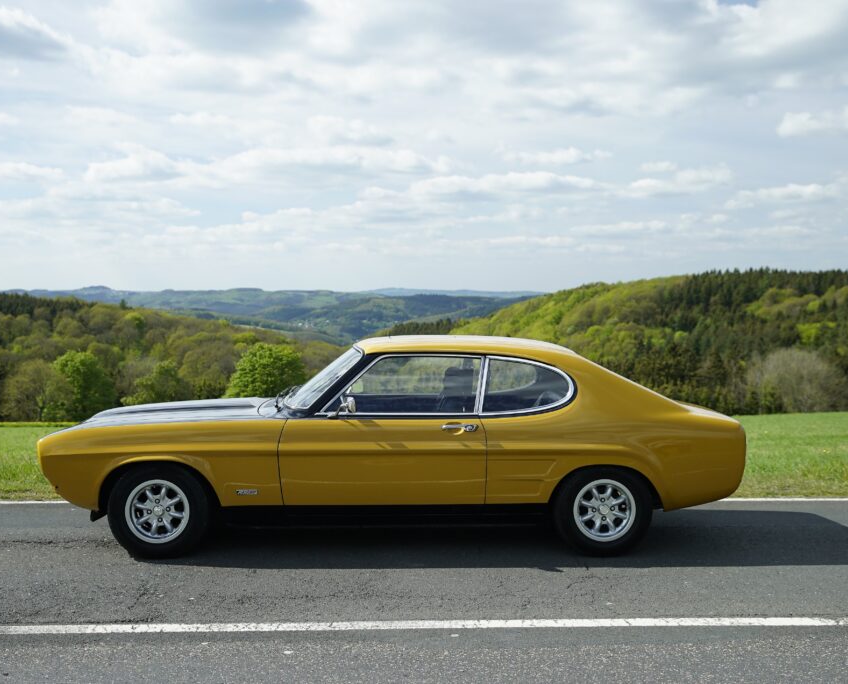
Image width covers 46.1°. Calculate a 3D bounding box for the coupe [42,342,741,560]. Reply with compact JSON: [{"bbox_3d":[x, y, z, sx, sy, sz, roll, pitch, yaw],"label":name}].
[{"bbox_3d":[-0.190,0.585,6.500,4.200,1.260,1.650,0,2,-1],"label":"coupe"}]

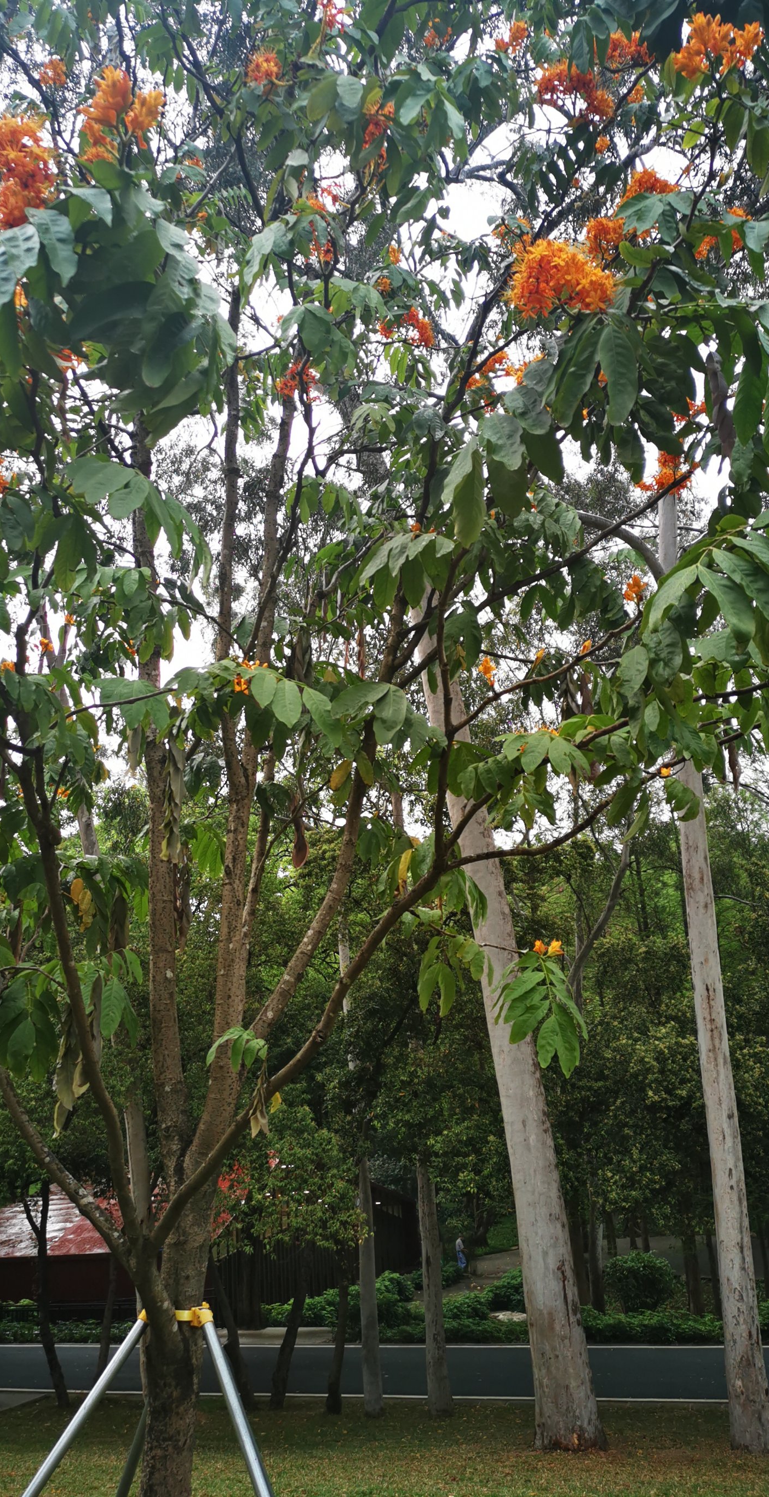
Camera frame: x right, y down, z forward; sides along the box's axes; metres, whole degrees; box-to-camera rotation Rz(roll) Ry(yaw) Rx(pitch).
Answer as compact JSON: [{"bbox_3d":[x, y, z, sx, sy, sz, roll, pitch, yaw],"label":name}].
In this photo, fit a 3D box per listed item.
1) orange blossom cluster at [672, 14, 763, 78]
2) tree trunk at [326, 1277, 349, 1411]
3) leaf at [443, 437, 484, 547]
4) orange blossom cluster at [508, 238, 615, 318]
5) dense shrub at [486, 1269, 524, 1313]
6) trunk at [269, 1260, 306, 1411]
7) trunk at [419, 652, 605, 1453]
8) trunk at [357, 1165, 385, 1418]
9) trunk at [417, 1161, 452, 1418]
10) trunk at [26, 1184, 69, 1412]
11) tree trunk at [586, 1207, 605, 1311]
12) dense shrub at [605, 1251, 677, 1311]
[{"bbox_3d":[0.856,-1.804,3.000,0.220,0.160,0.170,-13,-25,22],"label":"orange blossom cluster"},{"bbox_3d":[-0.504,6.751,13.272,0.160,1.391,0.160,3,-23,0],"label":"tree trunk"},{"bbox_3d":[0.196,-0.640,2.900,0.100,0.300,0.080,-5,-23,5],"label":"leaf"},{"bbox_3d":[0.417,-1.109,2.750,0.245,0.160,0.200,-7,-20,11],"label":"orange blossom cluster"},{"bbox_3d":[3.486,14.624,31.500,1.500,1.100,1.300,-5,-19,4],"label":"dense shrub"},{"bbox_3d":[-1.126,6.924,13.823,0.180,1.574,0.180,8,-23,-1],"label":"trunk"},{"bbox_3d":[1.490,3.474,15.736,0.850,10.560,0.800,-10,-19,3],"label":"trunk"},{"bbox_3d":[-0.250,9.208,19.963,0.420,4.020,0.400,-3,-19,-2],"label":"trunk"},{"bbox_3d":[0.530,5.889,12.841,0.232,2.539,0.232,-4,-23,1],"label":"trunk"},{"bbox_3d":[-6.010,9.759,20.797,0.750,3.620,0.500,2,-20,-15],"label":"trunk"},{"bbox_3d":[3.773,9.105,20.790,0.250,1.775,0.250,-6,-23,8],"label":"tree trunk"},{"bbox_3d":[4.497,9.417,20.521,1.268,1.045,1.268,-7,-23,9],"label":"dense shrub"}]

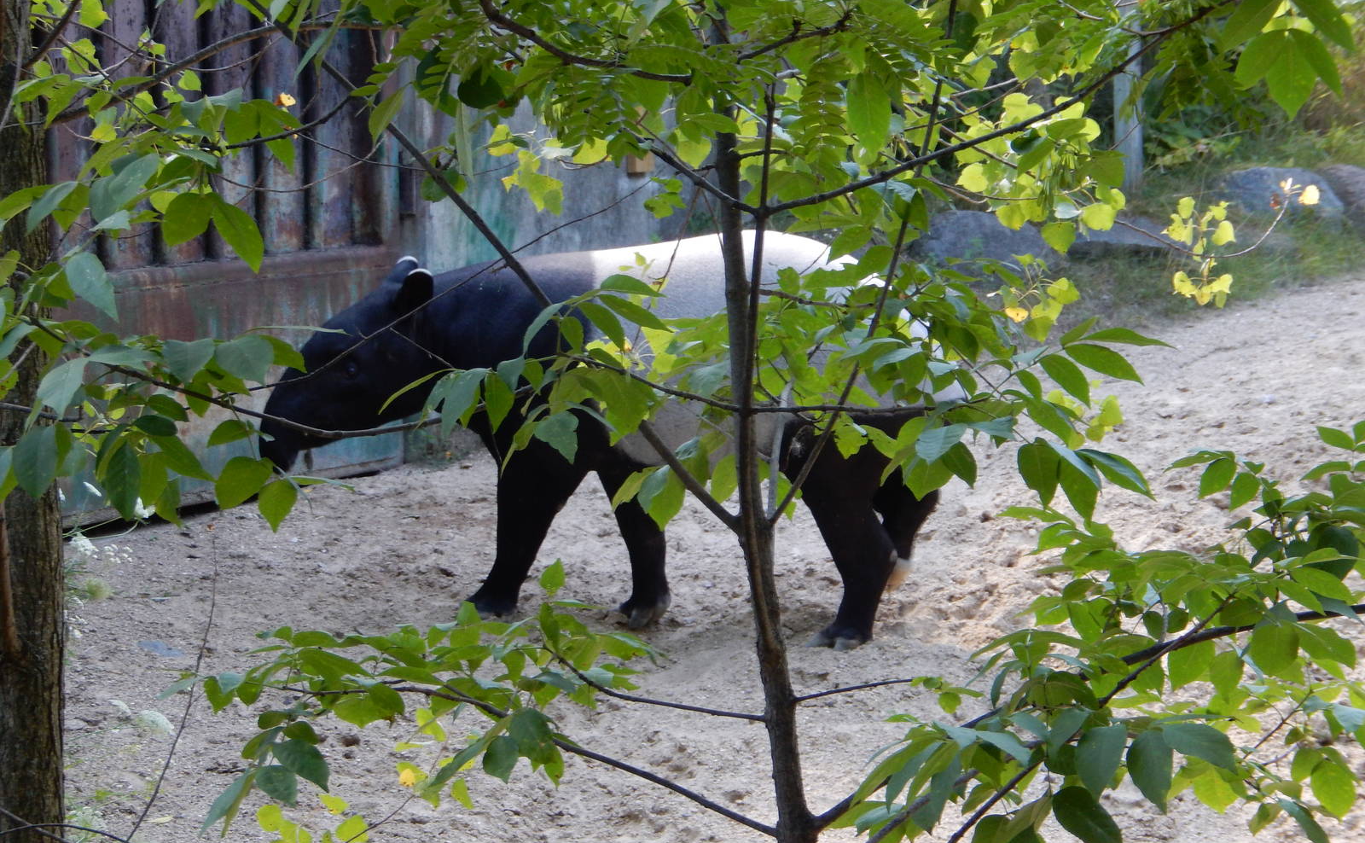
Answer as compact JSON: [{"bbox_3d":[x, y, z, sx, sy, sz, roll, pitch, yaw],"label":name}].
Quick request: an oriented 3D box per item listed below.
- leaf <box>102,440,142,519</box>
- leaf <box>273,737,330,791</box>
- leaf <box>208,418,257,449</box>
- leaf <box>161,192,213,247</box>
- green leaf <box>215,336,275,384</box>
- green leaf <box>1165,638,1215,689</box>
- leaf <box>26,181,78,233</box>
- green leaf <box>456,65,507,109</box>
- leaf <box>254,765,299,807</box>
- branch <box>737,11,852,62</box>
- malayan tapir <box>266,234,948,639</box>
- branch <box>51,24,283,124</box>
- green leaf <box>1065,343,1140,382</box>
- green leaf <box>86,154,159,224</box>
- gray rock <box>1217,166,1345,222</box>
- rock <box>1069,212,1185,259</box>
[{"bbox_3d":[-0.656,0.068,5.400,0.046,0.092,0.020,0,6,0],"label":"leaf"},{"bbox_3d":[-0.537,0.483,6.500,0.055,0.105,0.022,-39,-18,-18],"label":"leaf"},{"bbox_3d":[-0.625,0.015,6.400,0.075,0.048,0.018,7,-38,6],"label":"leaf"},{"bbox_3d":[-0.687,-0.280,6.400,0.068,0.088,0.020,30,-15,14],"label":"leaf"},{"bbox_3d":[-0.607,-0.085,6.400,0.075,0.078,0.020,-15,-29,-7],"label":"green leaf"},{"bbox_3d":[0.606,0.288,5.500,0.059,0.074,0.020,19,6,-2],"label":"green leaf"},{"bbox_3d":[-0.752,-0.256,5.500,0.033,0.084,0.020,44,5,-4],"label":"leaf"},{"bbox_3d":[-0.240,-0.400,5.500,0.060,0.057,0.020,0,6,0],"label":"green leaf"},{"bbox_3d":[-0.572,0.512,6.500,0.055,0.080,0.020,-37,-18,-17],"label":"leaf"},{"bbox_3d":[0.133,-0.458,5.500,0.149,0.025,0.030,-22,6,2],"label":"branch"},{"bbox_3d":[-0.197,0.040,11.900,1.820,1.030,0.560,2,7,14],"label":"malayan tapir"},{"bbox_3d":[-0.690,-0.465,6.200,0.344,0.040,0.060,-23,6,2],"label":"branch"},{"bbox_3d":[0.582,-0.081,6.400,0.120,0.045,0.020,22,-26,11],"label":"green leaf"},{"bbox_3d":[-0.774,-0.323,6.400,0.065,0.125,0.025,38,-15,17],"label":"green leaf"},{"bbox_3d":[2.850,-1.086,22.000,0.631,0.285,0.450,0,6,0],"label":"gray rock"},{"bbox_3d":[1.873,-0.777,19.500,0.550,0.190,0.380,2,7,14],"label":"rock"}]

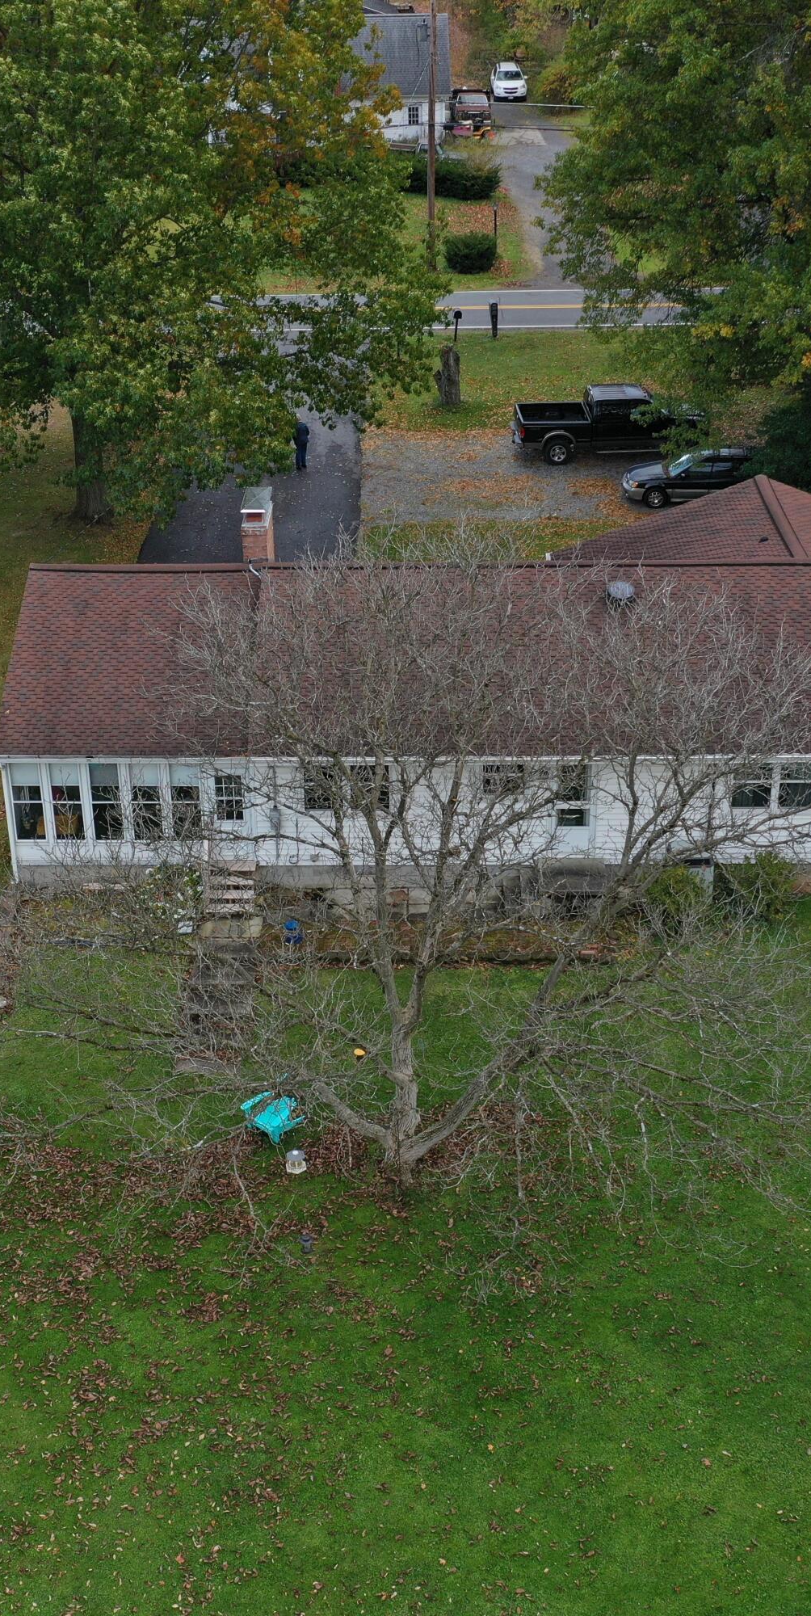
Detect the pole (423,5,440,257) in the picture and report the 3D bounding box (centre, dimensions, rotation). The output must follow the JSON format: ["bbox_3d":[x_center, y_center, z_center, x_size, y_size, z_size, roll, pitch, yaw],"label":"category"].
[{"bbox_3d":[1.151,-28.539,80.027,0.320,11.300,0.320,0,27,0],"label":"pole"}]

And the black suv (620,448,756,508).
[{"bbox_3d":[8.500,-9.616,54.084,4.720,1.500,1.750,-1,27,-1],"label":"black suv"}]

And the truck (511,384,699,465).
[{"bbox_3d":[6.239,-11.731,57.713,5.900,1.950,2.000,-2,27,-3],"label":"truck"}]

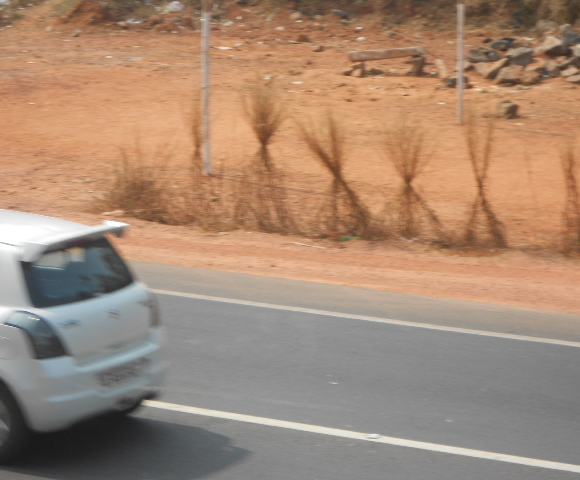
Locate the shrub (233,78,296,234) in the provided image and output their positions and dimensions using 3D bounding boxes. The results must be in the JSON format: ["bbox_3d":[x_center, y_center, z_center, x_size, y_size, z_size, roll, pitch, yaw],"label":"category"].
[{"bbox_3d":[-0.263,-0.872,24.876,0.646,1.558,0.620,0,10,0],"label":"shrub"}]

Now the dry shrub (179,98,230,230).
[{"bbox_3d":[-0.891,-0.794,25.094,0.529,1.329,0.500,0,10,0],"label":"dry shrub"}]

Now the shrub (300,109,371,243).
[{"bbox_3d":[0.475,-0.670,24.669,0.720,1.233,0.620,0,10,0],"label":"shrub"}]

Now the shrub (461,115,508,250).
[{"bbox_3d":[1.942,-0.602,24.051,0.429,1.312,0.500,0,10,0],"label":"shrub"}]

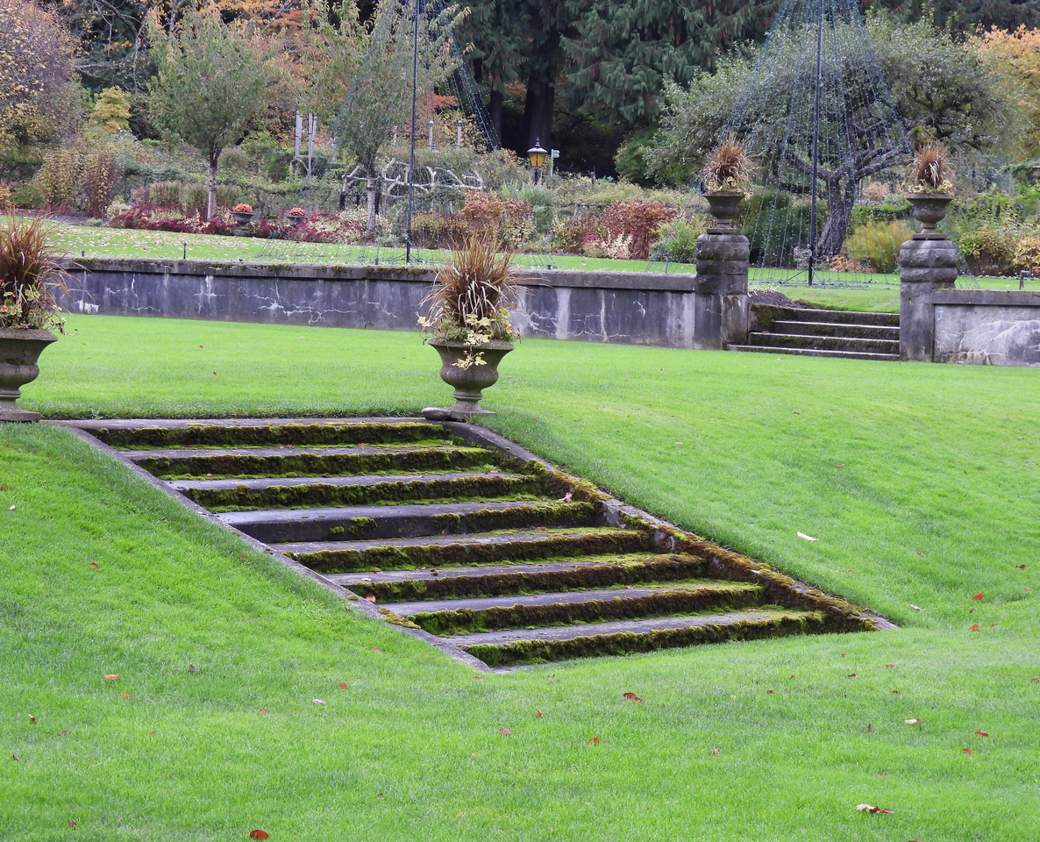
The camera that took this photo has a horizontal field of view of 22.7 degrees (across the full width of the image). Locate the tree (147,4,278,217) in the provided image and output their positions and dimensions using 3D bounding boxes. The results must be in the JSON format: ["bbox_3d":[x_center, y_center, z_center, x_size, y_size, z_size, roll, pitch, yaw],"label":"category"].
[{"bbox_3d":[-7.773,-7.750,65.600,3.149,5.455,3.060,2,3,0],"label":"tree"}]

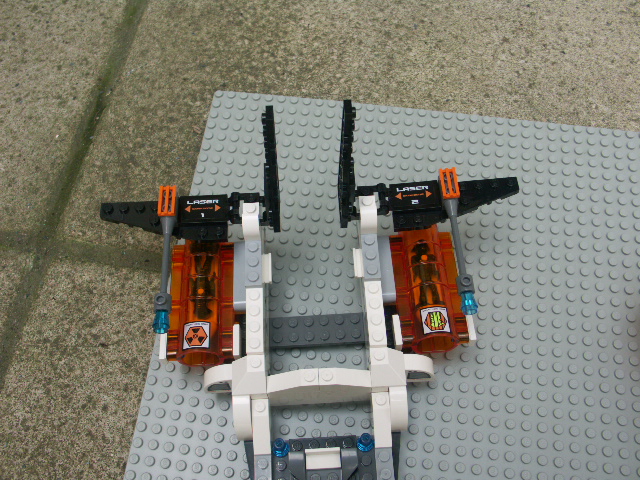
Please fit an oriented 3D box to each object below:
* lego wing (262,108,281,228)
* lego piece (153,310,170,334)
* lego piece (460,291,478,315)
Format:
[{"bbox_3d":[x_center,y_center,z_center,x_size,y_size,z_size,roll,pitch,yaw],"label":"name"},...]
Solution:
[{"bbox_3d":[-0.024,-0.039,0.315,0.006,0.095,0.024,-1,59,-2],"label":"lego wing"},{"bbox_3d":[-0.071,0.037,0.275,0.008,0.008,0.010,-3,65,0],"label":"lego piece"},{"bbox_3d":[0.067,0.028,0.275,0.008,0.008,0.010,-3,65,0],"label":"lego piece"}]

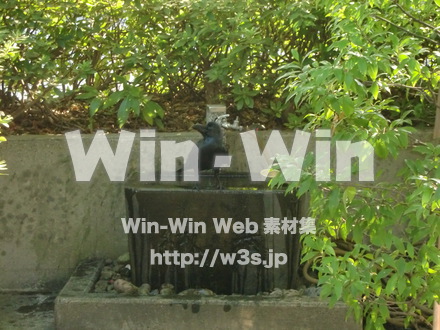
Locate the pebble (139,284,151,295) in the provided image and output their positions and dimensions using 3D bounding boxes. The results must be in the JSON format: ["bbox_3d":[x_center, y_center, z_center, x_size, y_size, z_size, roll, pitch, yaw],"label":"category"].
[{"bbox_3d":[-0.389,0.642,7.330,0.063,0.055,0.060,0,4,0],"label":"pebble"}]

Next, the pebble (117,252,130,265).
[{"bbox_3d":[-0.563,0.545,8.300,0.085,0.062,0.072,0,4,0],"label":"pebble"}]

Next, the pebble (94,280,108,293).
[{"bbox_3d":[-0.613,0.628,7.360,0.070,0.056,0.066,0,4,0],"label":"pebble"}]

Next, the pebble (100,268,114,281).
[{"bbox_3d":[-0.610,0.594,7.720,0.074,0.056,0.068,0,4,0],"label":"pebble"}]

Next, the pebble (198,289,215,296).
[{"bbox_3d":[-0.069,0.658,7.320,0.080,0.046,0.065,0,4,0],"label":"pebble"}]

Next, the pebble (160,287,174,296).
[{"bbox_3d":[-0.270,0.650,7.320,0.072,0.050,0.062,0,4,0],"label":"pebble"}]

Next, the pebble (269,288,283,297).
[{"bbox_3d":[0.285,0.658,7.320,0.073,0.046,0.062,0,4,0],"label":"pebble"}]

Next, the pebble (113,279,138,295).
[{"bbox_3d":[-0.487,0.626,7.340,0.130,0.075,0.085,0,4,0],"label":"pebble"}]

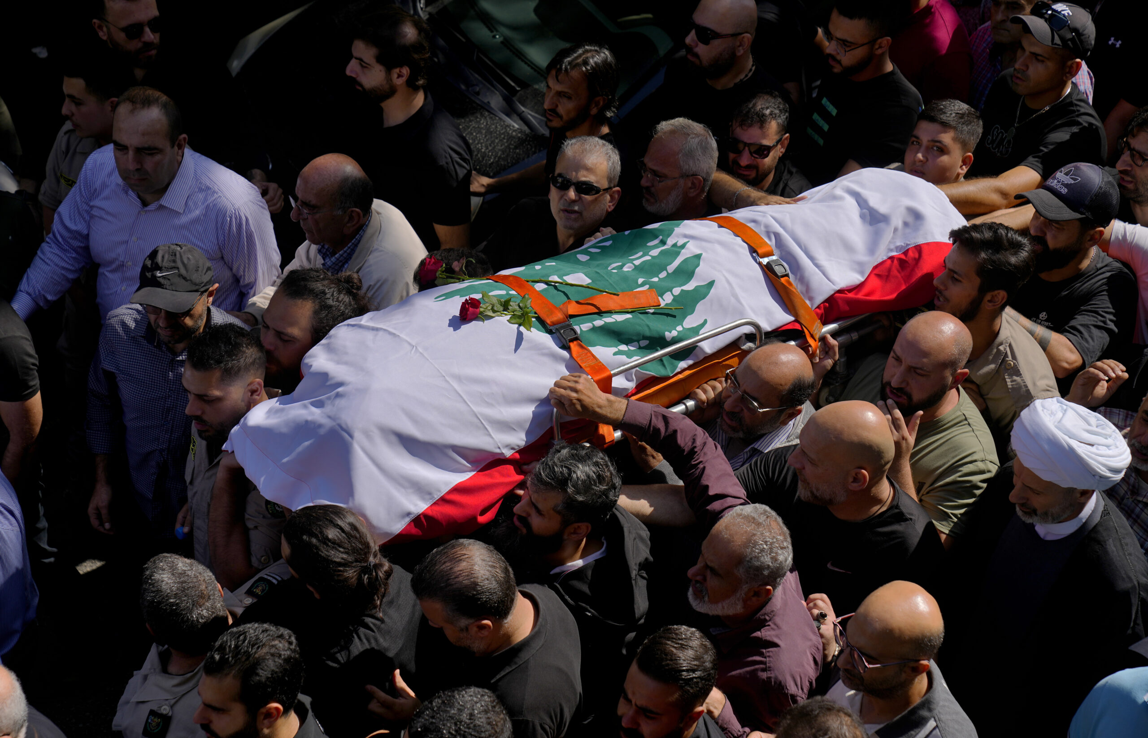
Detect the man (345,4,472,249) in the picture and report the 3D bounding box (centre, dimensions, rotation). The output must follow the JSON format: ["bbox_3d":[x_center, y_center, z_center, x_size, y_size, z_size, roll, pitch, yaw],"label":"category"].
[{"bbox_3d":[-0.467,-0.250,6.365,0.340,1.770,0.520,-16,39,-20],"label":"man"}]

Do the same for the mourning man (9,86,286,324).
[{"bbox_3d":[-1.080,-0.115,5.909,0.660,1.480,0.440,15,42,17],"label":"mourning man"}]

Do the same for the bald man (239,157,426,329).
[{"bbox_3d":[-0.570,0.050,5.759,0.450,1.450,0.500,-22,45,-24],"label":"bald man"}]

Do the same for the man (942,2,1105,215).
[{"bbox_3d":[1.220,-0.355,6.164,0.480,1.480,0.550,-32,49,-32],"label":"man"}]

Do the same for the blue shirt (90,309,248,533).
[{"bbox_3d":[-0.994,0.136,5.524,0.490,0.700,0.310,16,39,20],"label":"blue shirt"}]

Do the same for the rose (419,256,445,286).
[{"bbox_3d":[-0.336,-0.232,5.130,0.060,0.065,0.060,8,37,11],"label":"rose"}]

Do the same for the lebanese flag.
[{"bbox_3d":[0.090,-0.099,5.034,1.860,0.420,0.540,-21,44,-23],"label":"lebanese flag"}]

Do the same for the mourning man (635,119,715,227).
[{"bbox_3d":[0.280,0.075,6.163,0.380,1.730,0.520,-19,41,-24],"label":"mourning man"}]

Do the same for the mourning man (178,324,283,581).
[{"bbox_3d":[-0.743,0.618,5.262,0.420,1.740,0.520,-19,41,-24],"label":"mourning man"}]

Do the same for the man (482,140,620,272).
[{"bbox_3d":[0.058,0.115,5.970,0.540,1.730,0.360,23,42,27],"label":"man"}]

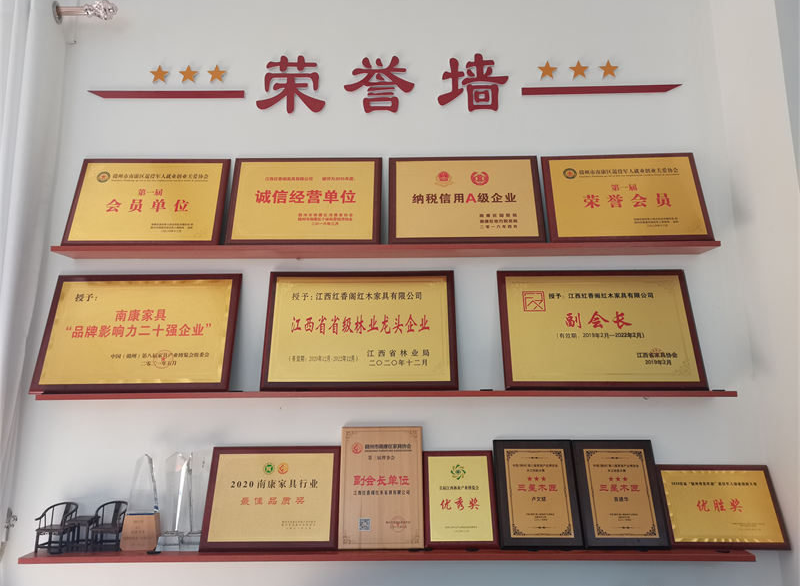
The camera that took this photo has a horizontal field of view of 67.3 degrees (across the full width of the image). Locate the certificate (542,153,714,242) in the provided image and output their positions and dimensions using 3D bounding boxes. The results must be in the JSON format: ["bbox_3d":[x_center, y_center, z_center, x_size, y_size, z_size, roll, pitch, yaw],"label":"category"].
[{"bbox_3d":[0.713,-0.297,1.904,0.496,0.325,0.020,0,-24,1],"label":"certificate"}]

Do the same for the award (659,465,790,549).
[{"bbox_3d":[0.926,0.621,1.739,0.338,0.231,0.020,0,-28,1],"label":"award"}]

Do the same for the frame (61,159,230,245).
[{"bbox_3d":[-0.802,-0.286,1.922,0.486,0.327,0.020,0,-25,1],"label":"frame"}]

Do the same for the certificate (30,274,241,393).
[{"bbox_3d":[-0.821,0.125,1.913,0.602,0.392,0.024,0,-24,0],"label":"certificate"}]

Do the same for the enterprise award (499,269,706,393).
[{"bbox_3d":[0.626,0.114,1.903,0.609,0.397,0.024,0,-24,0],"label":"enterprise award"}]

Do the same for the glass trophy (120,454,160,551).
[{"bbox_3d":[-0.754,0.616,1.779,0.107,0.268,0.045,0,-10,1],"label":"glass trophy"}]

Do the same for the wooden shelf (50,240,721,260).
[{"bbox_3d":[-0.048,-0.130,1.870,2.014,0.015,0.127,0,-10,1],"label":"wooden shelf"}]

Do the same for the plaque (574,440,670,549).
[{"bbox_3d":[0.663,0.607,1.821,0.245,0.307,0.024,0,-24,0],"label":"plaque"}]

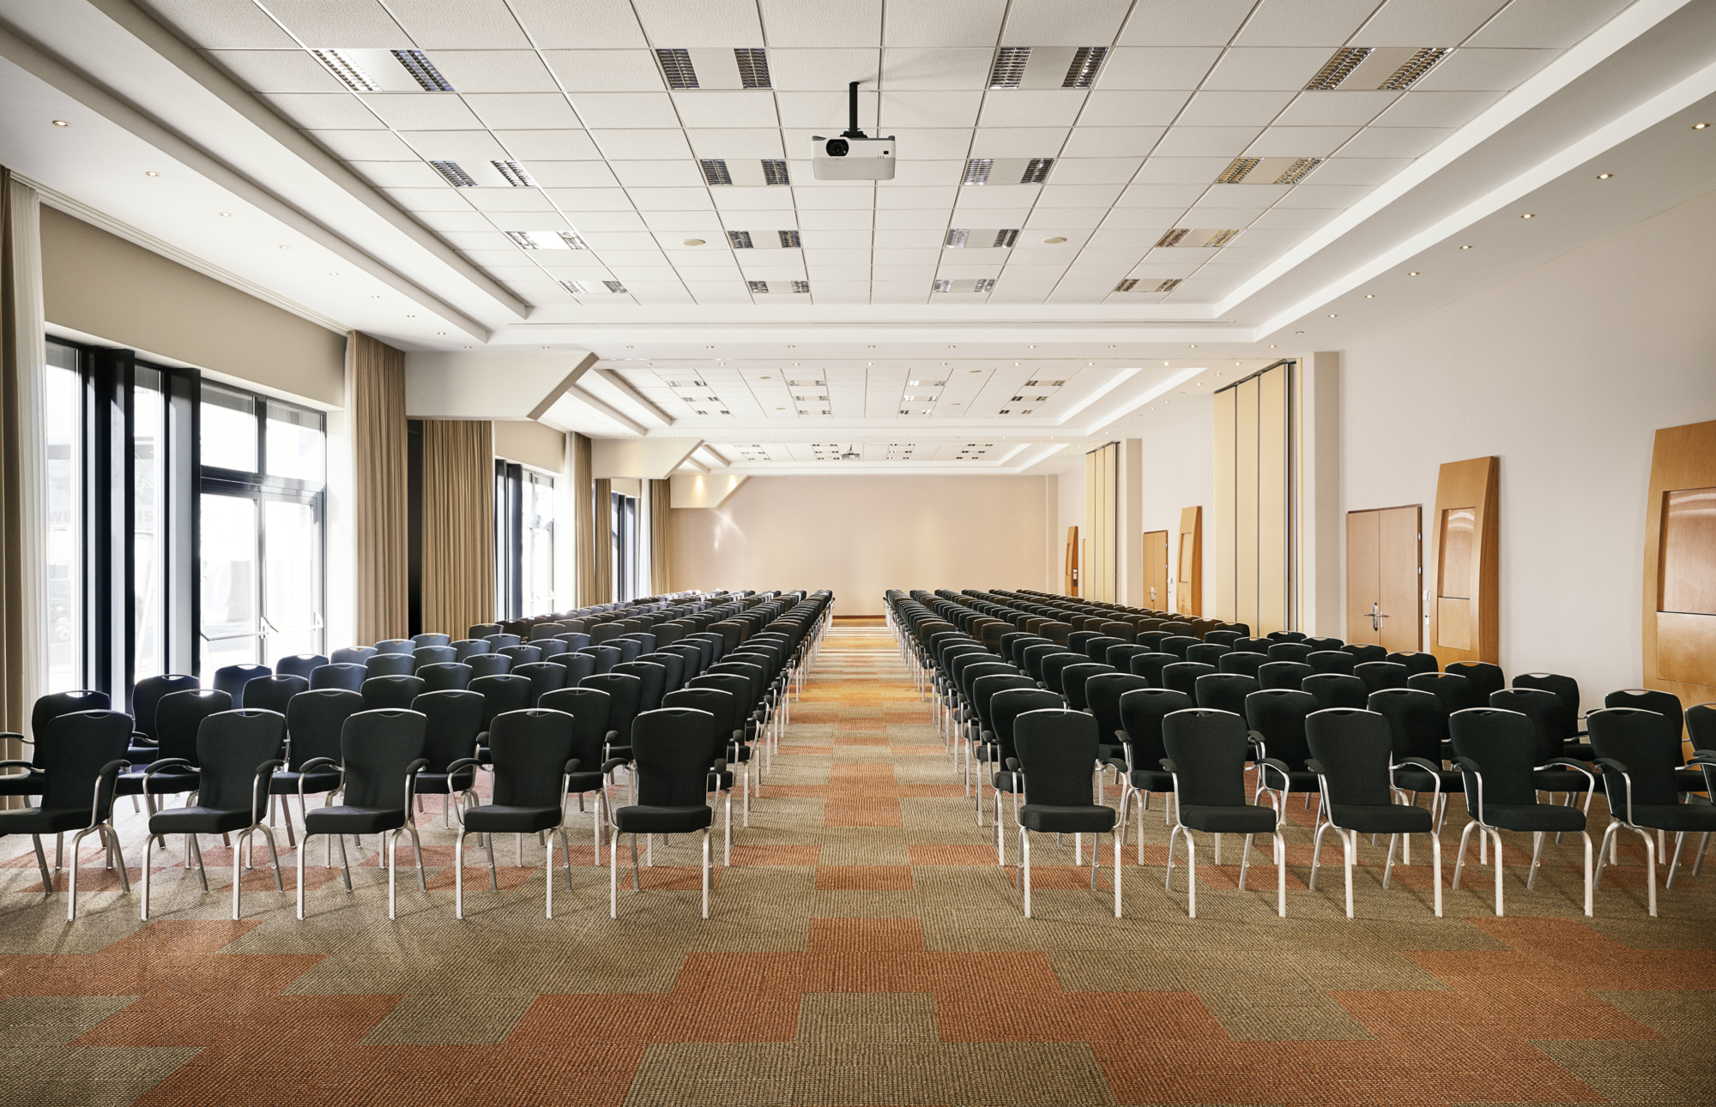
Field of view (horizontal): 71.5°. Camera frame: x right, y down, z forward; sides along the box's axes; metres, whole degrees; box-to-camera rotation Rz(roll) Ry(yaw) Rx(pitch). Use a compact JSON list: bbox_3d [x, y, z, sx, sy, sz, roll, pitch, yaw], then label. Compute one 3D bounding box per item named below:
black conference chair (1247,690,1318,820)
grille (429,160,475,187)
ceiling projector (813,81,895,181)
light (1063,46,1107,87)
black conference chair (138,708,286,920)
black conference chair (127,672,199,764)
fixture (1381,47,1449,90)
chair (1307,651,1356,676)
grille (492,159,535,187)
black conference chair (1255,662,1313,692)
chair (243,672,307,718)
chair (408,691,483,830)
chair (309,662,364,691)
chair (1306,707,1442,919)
[{"bbox_3d":[2.520,1.255,6.843,0.580,0.925,0.570,0,0,0],"label":"black conference chair"},{"bbox_3d":[-2.844,-2.693,8.421,0.170,0.050,0.542,0,0,0],"label":"grille"},{"bbox_3d":[-0.029,-2.449,6.846,0.464,0.494,0.375,0,0,0],"label":"ceiling projector"},{"bbox_3d":[1.316,-2.827,6.931,0.168,0.050,0.560,0,0,0],"label":"light"},{"bbox_3d":[-3.150,1.272,5.897,0.580,0.925,0.570,0,0,0],"label":"black conference chair"},{"bbox_3d":[-4.540,1.249,7.643,0.580,0.905,0.570,0,-1,0],"label":"black conference chair"},{"bbox_3d":[3.192,-2.798,6.850,0.150,0.060,0.590,0,-1,0],"label":"fixture"},{"bbox_3d":[3.925,1.285,9.590,0.575,0.923,0.570,0,-1,0],"label":"chair"},{"bbox_3d":[-2.425,-2.695,8.421,0.170,0.050,0.542,0,0,0],"label":"grille"},{"bbox_3d":[3.198,1.257,8.649,0.580,0.913,0.585,0,0,0],"label":"black conference chair"},{"bbox_3d":[-3.921,1.268,7.735,0.575,0.923,0.570,0,-1,0],"label":"chair"},{"bbox_3d":[-2.397,1.262,6.762,0.580,0.913,0.585,0,0,0],"label":"chair"},{"bbox_3d":[-3.911,1.277,8.673,0.575,0.923,0.570,0,-1,0],"label":"chair"},{"bbox_3d":[2.463,1.217,5.706,0.580,0.905,0.570,0,-1,-2],"label":"chair"}]

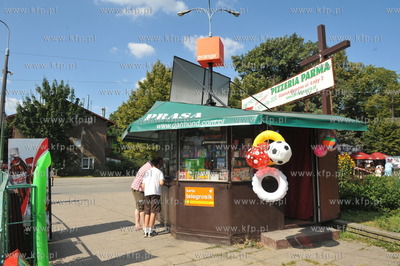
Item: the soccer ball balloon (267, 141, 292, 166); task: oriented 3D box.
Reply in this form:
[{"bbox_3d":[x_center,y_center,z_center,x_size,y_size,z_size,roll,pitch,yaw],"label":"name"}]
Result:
[{"bbox_3d":[1.298,0.322,4.339,0.390,0.390,0.390,-2,-6,17],"label":"soccer ball balloon"}]

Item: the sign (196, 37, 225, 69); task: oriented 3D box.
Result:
[{"bbox_3d":[0.251,-1.781,6.010,0.490,0.490,0.490,-2,-6,17],"label":"sign"}]

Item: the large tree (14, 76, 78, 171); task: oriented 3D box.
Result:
[{"bbox_3d":[-14.211,-0.646,24.663,5.600,9.000,5.600,0,-5,0],"label":"large tree"}]

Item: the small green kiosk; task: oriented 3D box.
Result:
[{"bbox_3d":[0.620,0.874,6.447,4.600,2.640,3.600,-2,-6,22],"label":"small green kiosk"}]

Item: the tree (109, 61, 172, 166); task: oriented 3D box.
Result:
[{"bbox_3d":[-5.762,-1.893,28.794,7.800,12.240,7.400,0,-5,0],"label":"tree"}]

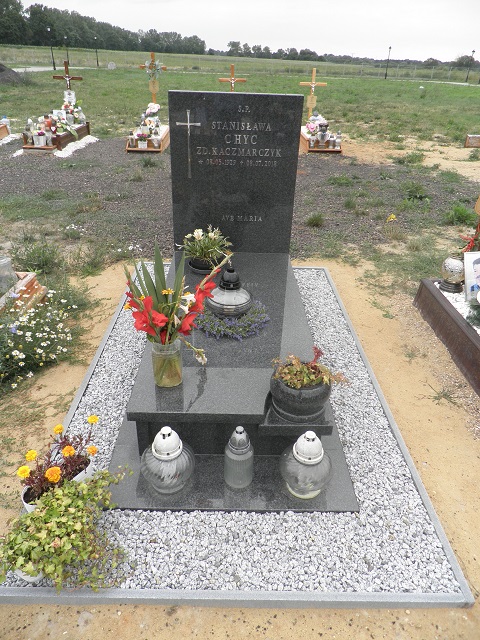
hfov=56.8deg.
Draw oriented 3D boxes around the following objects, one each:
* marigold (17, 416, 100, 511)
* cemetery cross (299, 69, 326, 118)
[{"bbox_3d":[-0.621,0.534,1.536,0.270,0.280,0.180,-17,37,-29],"label":"marigold"},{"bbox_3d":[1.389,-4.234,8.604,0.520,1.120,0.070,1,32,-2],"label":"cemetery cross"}]

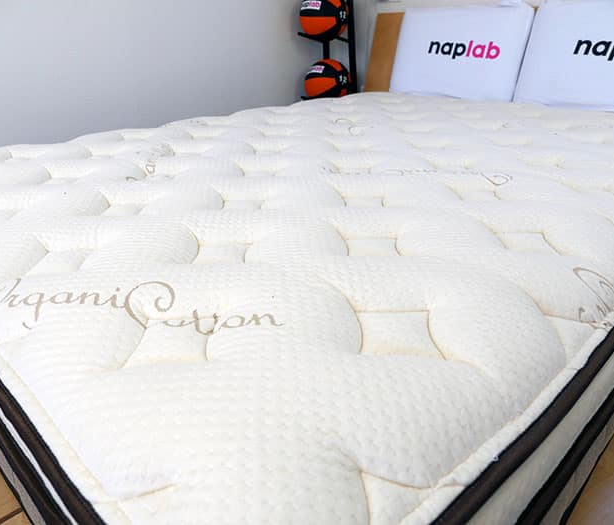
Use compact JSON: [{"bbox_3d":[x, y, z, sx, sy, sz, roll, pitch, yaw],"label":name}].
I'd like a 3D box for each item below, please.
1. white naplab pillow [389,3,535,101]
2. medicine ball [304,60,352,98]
[{"bbox_3d":[0.684,-0.900,2.155,0.610,0.400,0.130,19,18,38],"label":"white naplab pillow"},{"bbox_3d":[0.116,-0.968,2.625,0.250,0.250,0.250,-1,24,1],"label":"medicine ball"}]

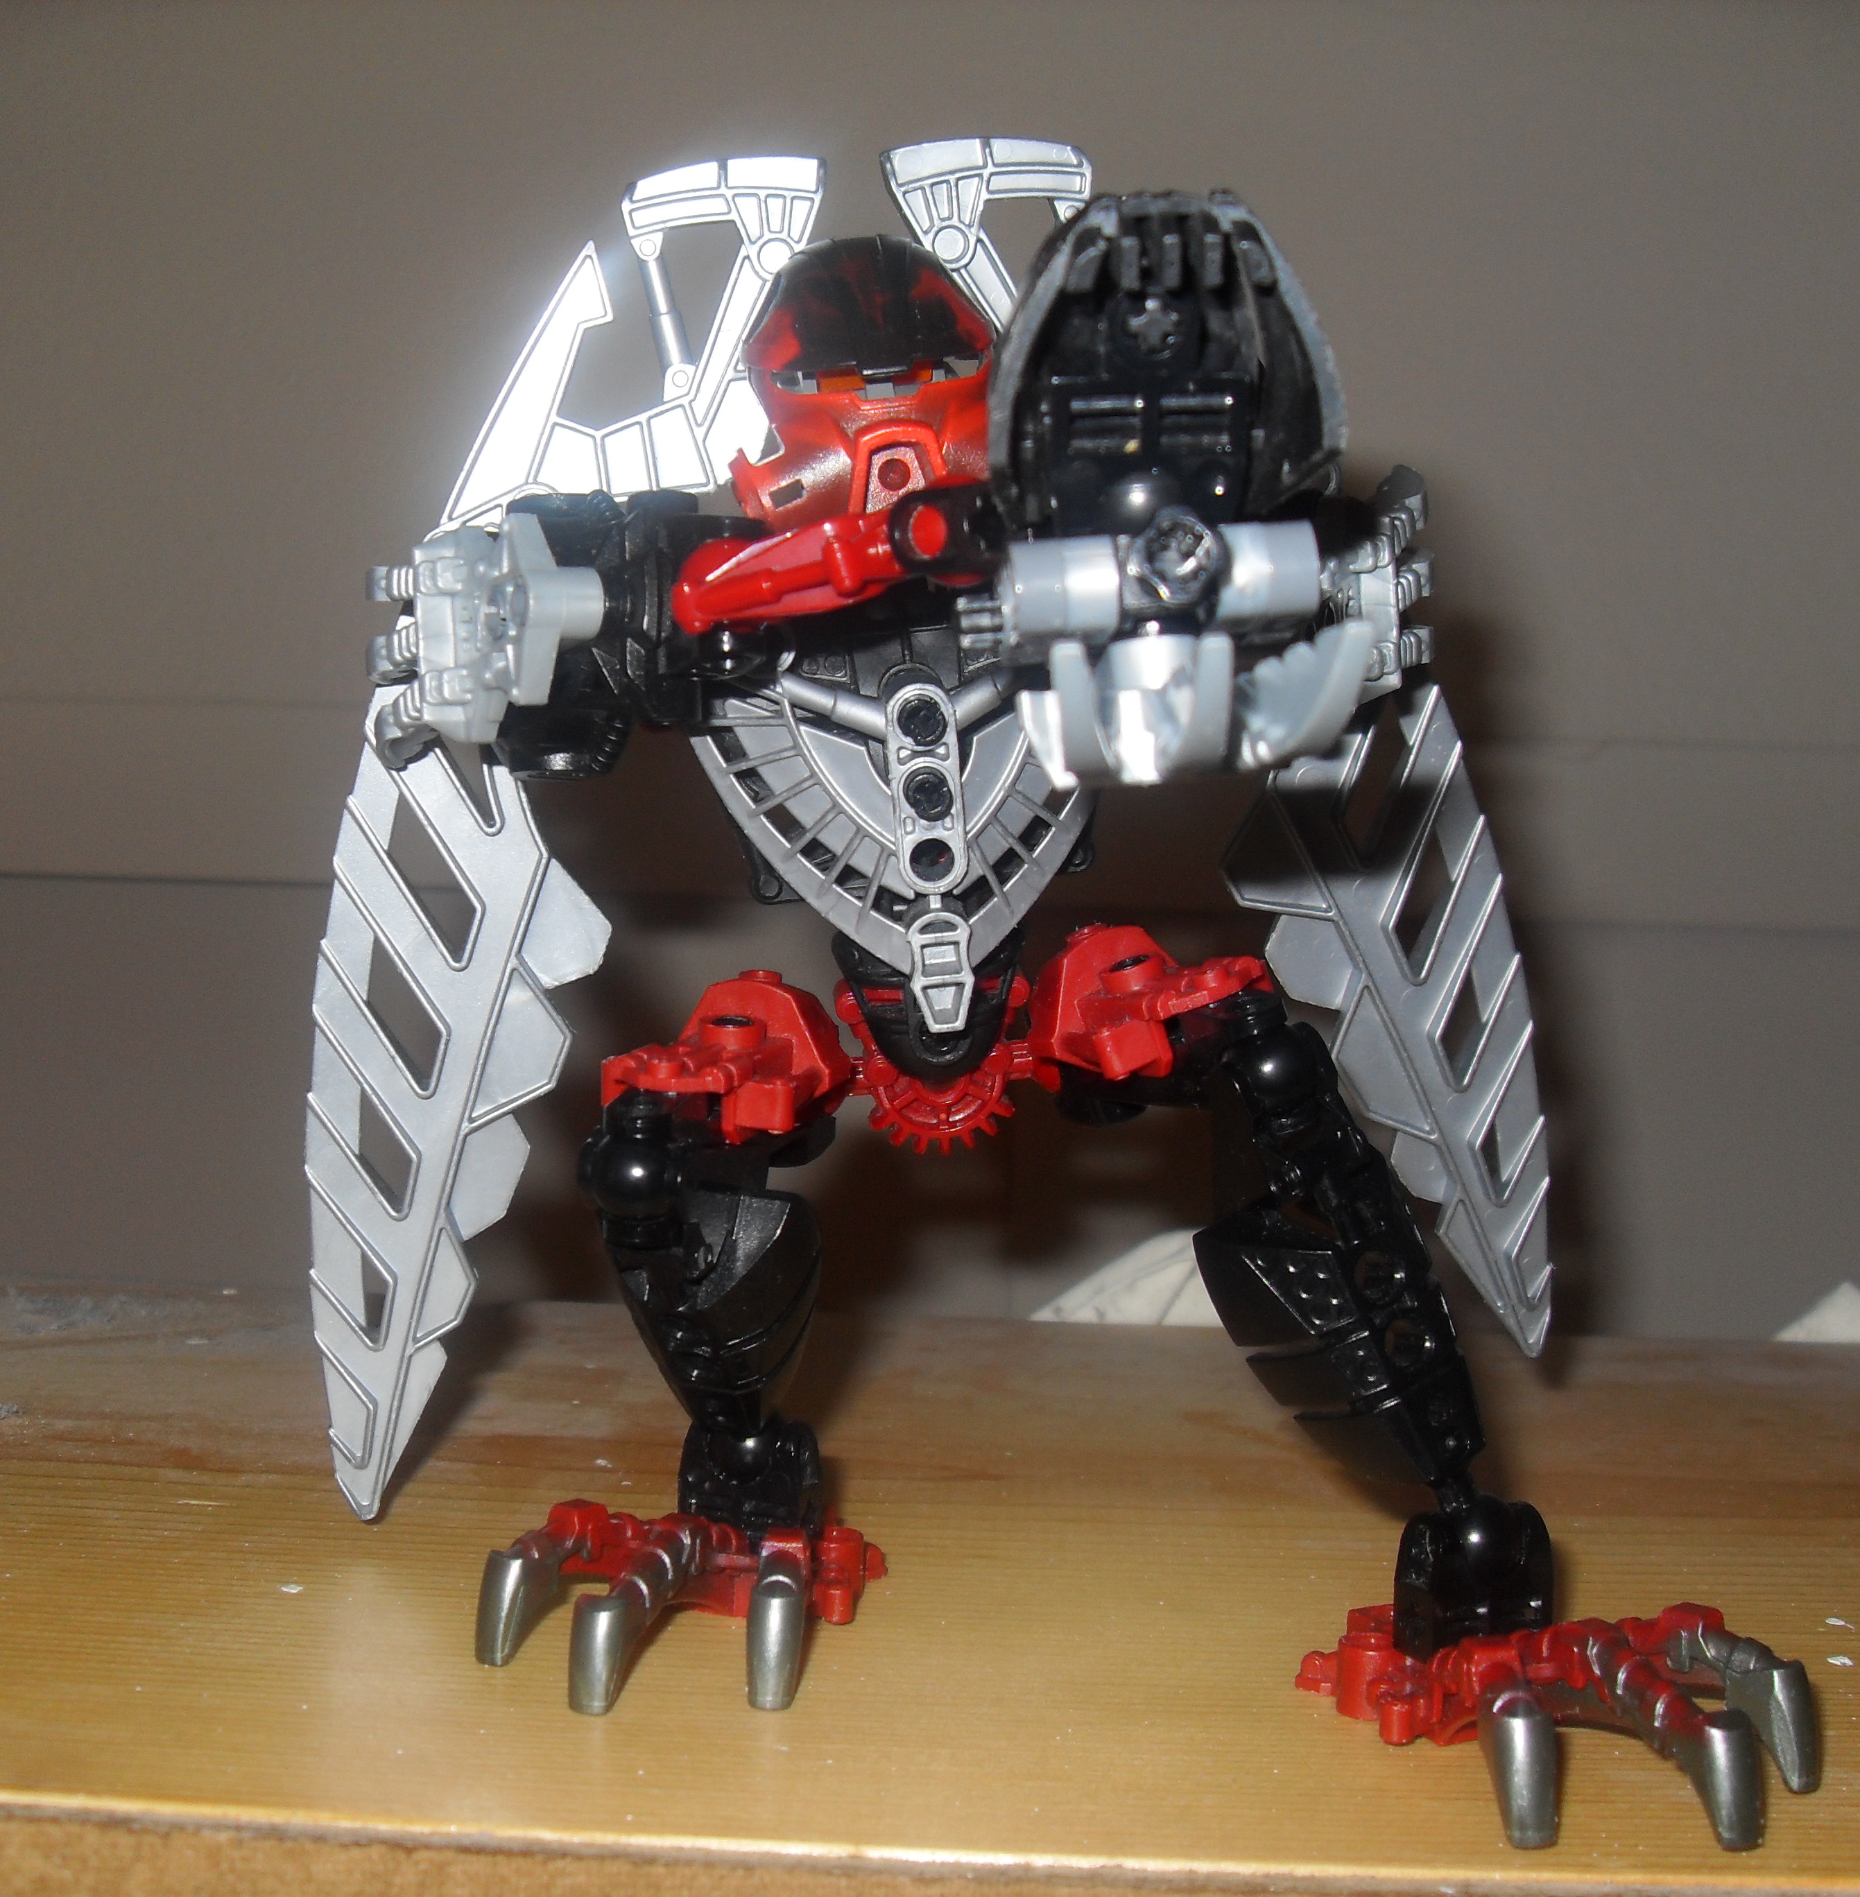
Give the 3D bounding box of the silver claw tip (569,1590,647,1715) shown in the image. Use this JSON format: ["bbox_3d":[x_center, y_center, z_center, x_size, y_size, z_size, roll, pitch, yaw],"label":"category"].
[{"bbox_3d":[-0.039,0.084,0.297,0.008,0.015,0.009,6,5,20],"label":"silver claw tip"}]

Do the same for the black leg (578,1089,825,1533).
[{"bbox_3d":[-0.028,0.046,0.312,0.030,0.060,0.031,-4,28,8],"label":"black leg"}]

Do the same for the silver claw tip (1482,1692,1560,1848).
[{"bbox_3d":[0.062,0.087,0.262,0.008,0.015,0.009,1,5,0],"label":"silver claw tip"}]

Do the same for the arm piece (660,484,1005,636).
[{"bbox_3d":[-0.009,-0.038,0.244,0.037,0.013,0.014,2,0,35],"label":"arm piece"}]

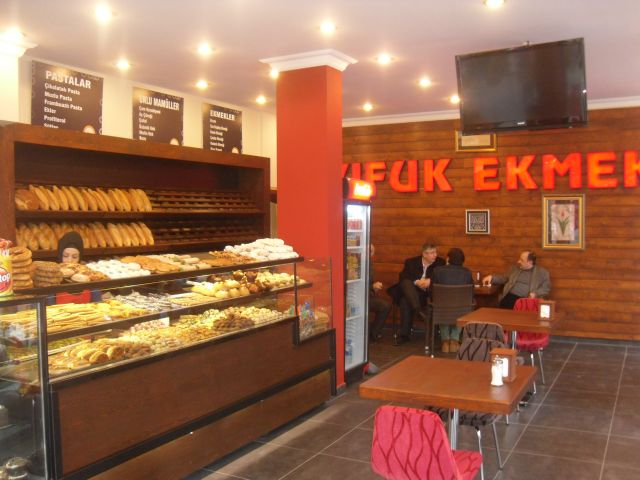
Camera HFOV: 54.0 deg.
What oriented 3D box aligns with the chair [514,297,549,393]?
[{"bbox_3d":[2.032,1.026,6.186,0.440,0.840,0.530,0,2,28],"label":"chair"}]

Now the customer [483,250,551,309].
[{"bbox_3d":[2.492,0.752,7.890,0.820,1.220,0.620,-2,2,-28],"label":"customer"}]

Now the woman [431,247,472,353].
[{"bbox_3d":[1.649,0.752,7.968,0.500,1.290,0.740,0,2,9],"label":"woman"}]

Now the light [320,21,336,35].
[{"bbox_3d":[0.070,-1.665,4.912,0.120,0.040,0.120,1,2,28],"label":"light"}]

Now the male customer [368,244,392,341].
[{"bbox_3d":[0.612,0.737,8.772,0.740,1.290,0.520,0,2,28],"label":"male customer"}]

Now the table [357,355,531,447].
[{"bbox_3d":[0.757,1.147,3.571,0.780,0.750,0.830,0,2,28],"label":"table"}]

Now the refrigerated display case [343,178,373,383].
[{"bbox_3d":[0.114,0.410,6.522,0.660,2.060,0.650,1,2,28],"label":"refrigerated display case"}]

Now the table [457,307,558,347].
[{"bbox_3d":[1.755,1.083,5.791,0.790,0.750,0.820,0,2,28],"label":"table"}]

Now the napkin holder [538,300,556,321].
[{"bbox_3d":[2.015,0.626,5.565,0.130,0.165,0.115,1,2,28],"label":"napkin holder"}]

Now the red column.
[{"bbox_3d":[-0.078,-0.067,6.007,0.530,3.060,0.340,0,2,28],"label":"red column"}]

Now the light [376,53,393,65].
[{"bbox_3d":[0.610,-1.710,5.927,0.120,0.040,0.120,1,2,28],"label":"light"}]

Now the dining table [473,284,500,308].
[{"bbox_3d":[1.915,0.985,8.128,0.800,0.750,0.800,1,2,28],"label":"dining table"}]

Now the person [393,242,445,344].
[{"bbox_3d":[1.322,0.699,8.307,0.600,1.320,0.800,-2,3,-38],"label":"person"}]

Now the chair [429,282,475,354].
[{"bbox_3d":[1.641,0.966,7.823,0.570,0.880,0.580,0,2,9],"label":"chair"}]

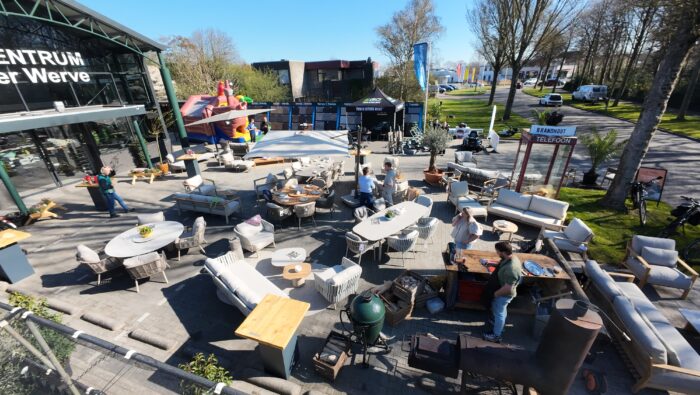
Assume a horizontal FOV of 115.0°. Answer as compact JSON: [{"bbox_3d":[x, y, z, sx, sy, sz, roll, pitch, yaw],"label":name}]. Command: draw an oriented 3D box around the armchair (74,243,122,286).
[{"bbox_3d":[-6.195,1.610,5.547,0.620,0.800,0.620,-20,30,-37],"label":"armchair"}]

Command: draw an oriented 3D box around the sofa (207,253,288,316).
[{"bbox_3d":[-1.877,1.784,4.260,2.050,0.720,0.750,18,31,35],"label":"sofa"}]

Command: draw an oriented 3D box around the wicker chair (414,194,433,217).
[{"bbox_3d":[2.291,0.466,7.057,0.600,0.780,0.580,-18,28,-31],"label":"wicker chair"}]

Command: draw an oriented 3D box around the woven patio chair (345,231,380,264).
[{"bbox_3d":[0.283,1.312,6.052,0.570,0.800,0.590,-20,30,-38],"label":"woven patio chair"}]

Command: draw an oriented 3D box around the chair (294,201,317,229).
[{"bbox_3d":[-1.363,0.450,7.008,0.600,0.800,0.600,-15,28,-27],"label":"chair"}]

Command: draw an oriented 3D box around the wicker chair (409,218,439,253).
[{"bbox_3d":[1.989,0.926,6.052,0.600,0.780,0.600,-18,28,-31],"label":"wicker chair"}]

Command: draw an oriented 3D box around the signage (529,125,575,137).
[{"bbox_3d":[7.114,-2.288,7.812,1.200,0.320,0.080,9,27,24],"label":"signage"}]

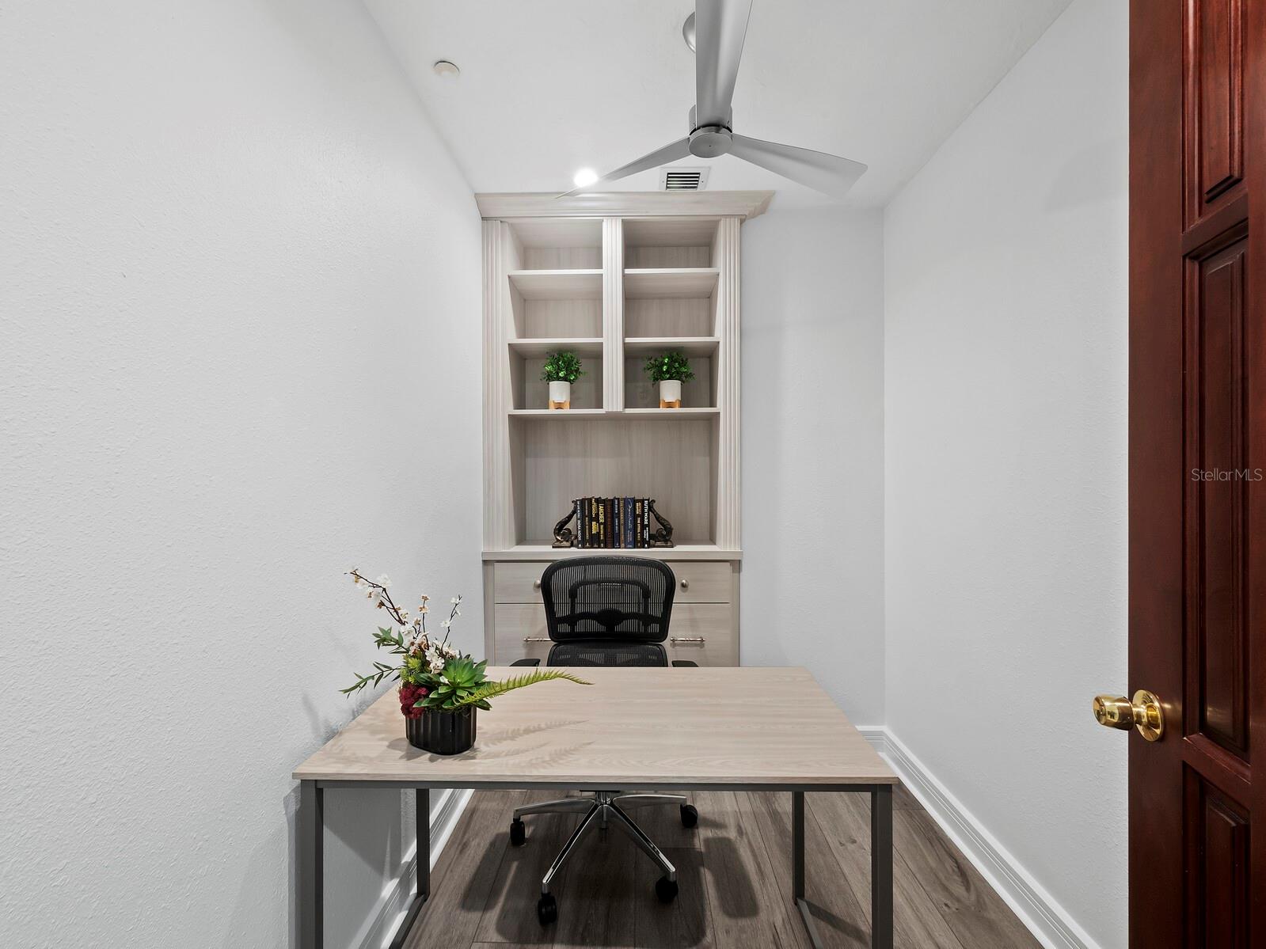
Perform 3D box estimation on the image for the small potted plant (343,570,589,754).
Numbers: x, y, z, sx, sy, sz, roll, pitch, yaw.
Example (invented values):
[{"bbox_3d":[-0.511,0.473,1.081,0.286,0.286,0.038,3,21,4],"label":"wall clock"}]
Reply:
[{"bbox_3d":[-0.388,0.422,1.190,0.570,0.395,0.300,0,0,0],"label":"small potted plant"}]

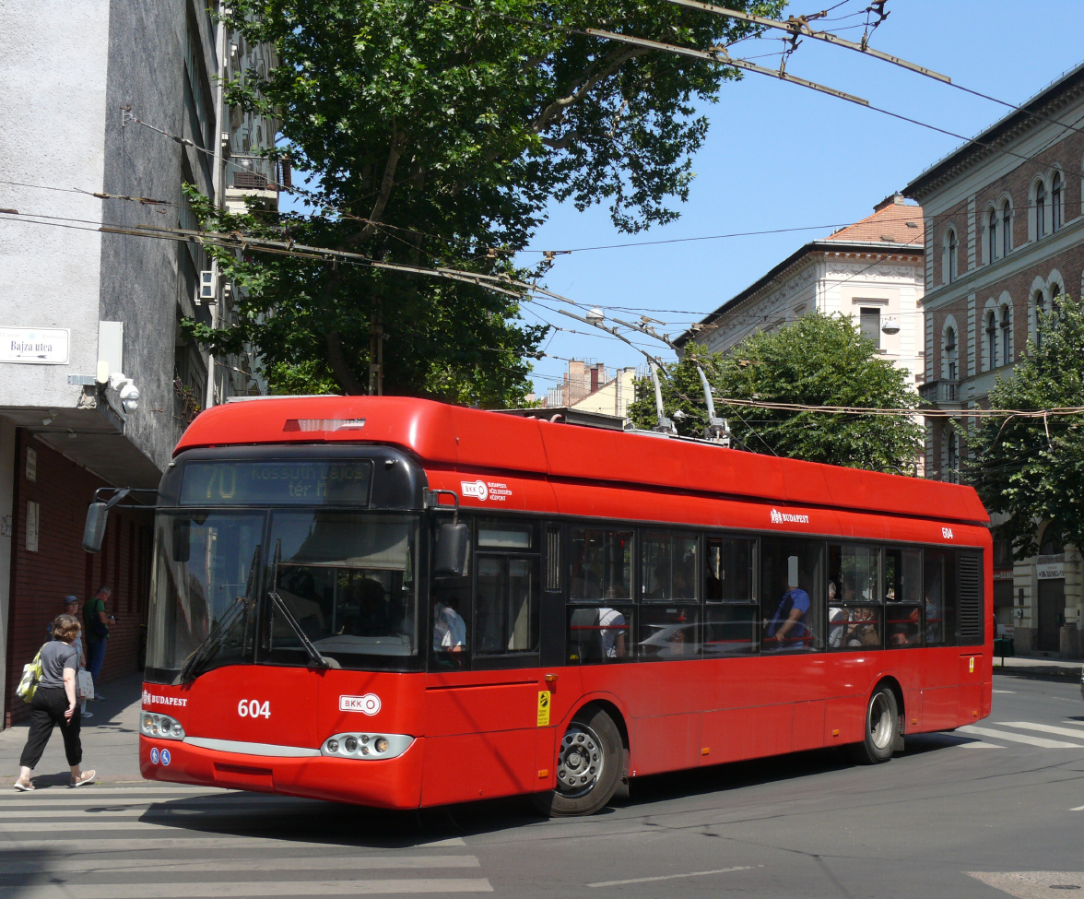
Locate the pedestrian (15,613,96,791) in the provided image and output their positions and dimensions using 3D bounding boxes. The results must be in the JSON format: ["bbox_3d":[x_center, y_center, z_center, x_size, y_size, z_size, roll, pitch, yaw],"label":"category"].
[{"bbox_3d":[-4.349,2.258,16.700,0.650,1.550,0.500,4,-5,-35],"label":"pedestrian"}]

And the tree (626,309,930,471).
[{"bbox_3d":[7.512,0.982,59.929,8.500,10.700,9.000,1,-4,-7],"label":"tree"}]

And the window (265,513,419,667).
[{"bbox_3d":[-1.437,0.990,13.210,1.170,1.090,0.220,-1,-5,25],"label":"window"}]

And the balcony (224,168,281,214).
[{"bbox_3d":[-7.726,-7.043,50.500,1.450,1.250,2.300,1,-4,-7],"label":"balcony"}]

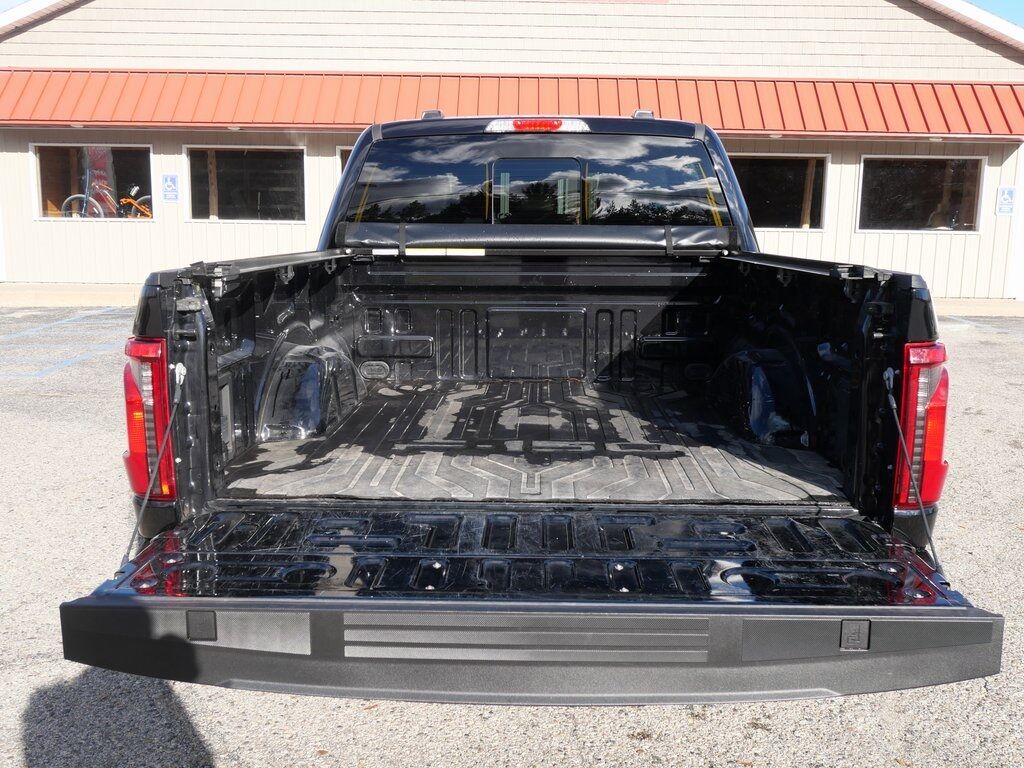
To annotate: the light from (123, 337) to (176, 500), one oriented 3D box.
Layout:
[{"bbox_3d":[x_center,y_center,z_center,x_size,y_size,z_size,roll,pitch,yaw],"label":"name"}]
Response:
[{"bbox_3d":[-0.849,0.073,2.276,0.130,0.390,0.130,1,10,1],"label":"light"}]

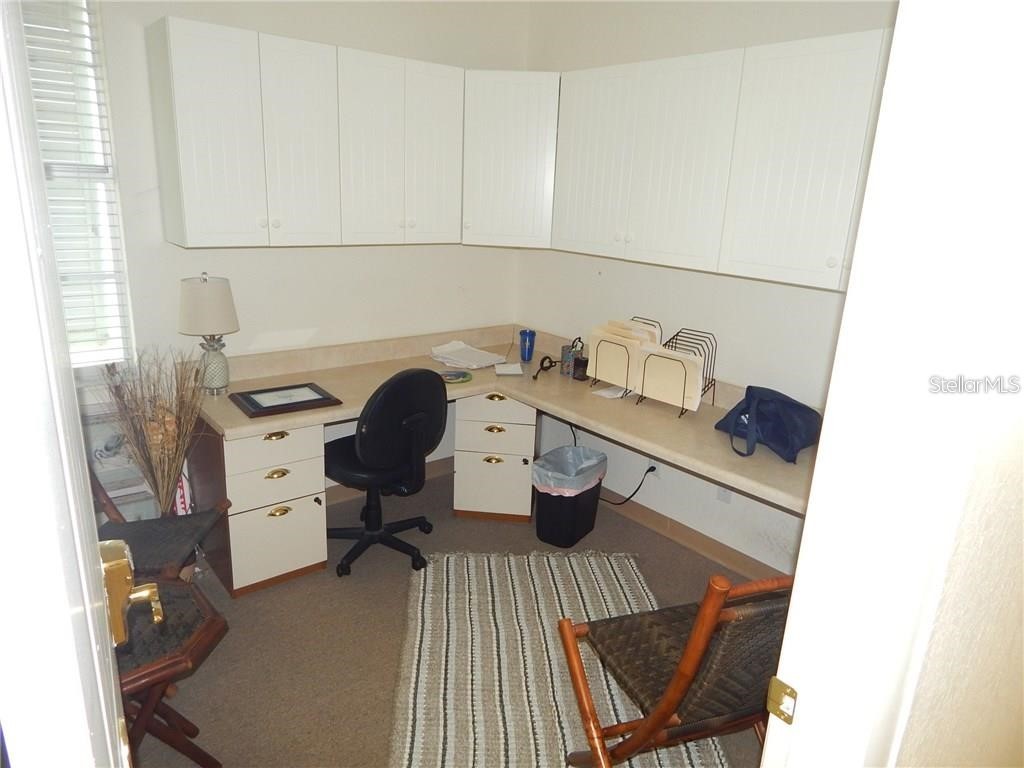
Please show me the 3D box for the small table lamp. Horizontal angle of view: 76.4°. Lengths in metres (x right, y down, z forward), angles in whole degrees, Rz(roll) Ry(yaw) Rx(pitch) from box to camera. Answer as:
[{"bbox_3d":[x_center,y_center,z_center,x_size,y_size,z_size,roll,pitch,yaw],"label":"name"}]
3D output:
[{"bbox_3d":[-1.238,-0.202,2.655,0.222,0.500,0.222,-11,21,-38],"label":"small table lamp"}]

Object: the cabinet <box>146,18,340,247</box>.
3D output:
[{"bbox_3d":[-1.027,-0.938,2.557,0.601,0.762,0.311,-11,21,-38],"label":"cabinet"}]

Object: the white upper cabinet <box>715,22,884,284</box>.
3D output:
[{"bbox_3d":[1.049,-0.749,2.260,0.304,0.762,0.462,-11,21,-38],"label":"white upper cabinet"}]

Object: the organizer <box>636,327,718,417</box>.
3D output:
[{"bbox_3d":[0.730,-0.057,2.823,0.280,0.315,0.280,-11,21,-38],"label":"organizer"}]

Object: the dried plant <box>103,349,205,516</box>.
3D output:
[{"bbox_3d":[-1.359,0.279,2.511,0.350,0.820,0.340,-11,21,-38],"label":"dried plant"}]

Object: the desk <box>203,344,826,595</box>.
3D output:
[{"bbox_3d":[-0.011,0.444,2.620,1.840,0.815,2.200,-11,21,-38],"label":"desk"}]

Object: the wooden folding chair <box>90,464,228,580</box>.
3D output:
[{"bbox_3d":[-1.278,0.548,2.146,0.580,0.770,0.500,2,17,-3],"label":"wooden folding chair"}]

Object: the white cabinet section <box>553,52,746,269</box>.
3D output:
[{"bbox_3d":[0.613,-0.917,2.756,0.320,0.762,0.905,-11,21,-39],"label":"white cabinet section"}]

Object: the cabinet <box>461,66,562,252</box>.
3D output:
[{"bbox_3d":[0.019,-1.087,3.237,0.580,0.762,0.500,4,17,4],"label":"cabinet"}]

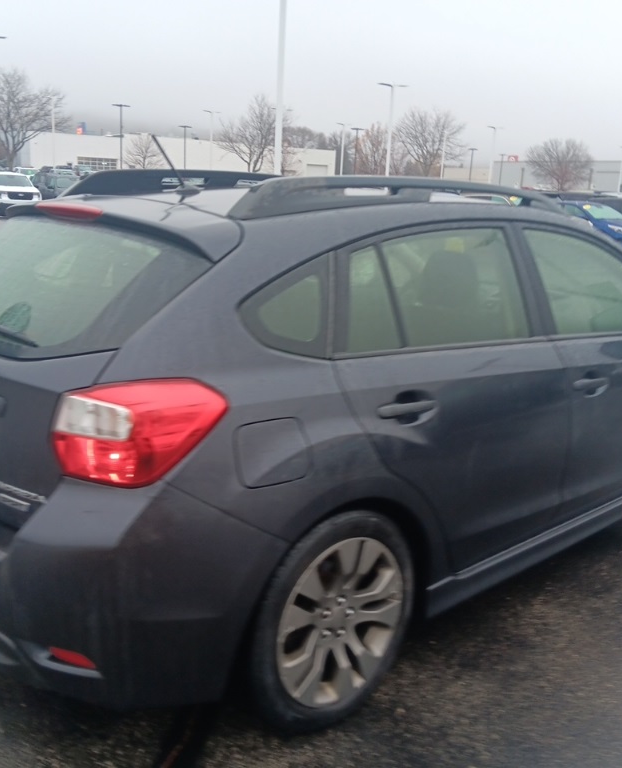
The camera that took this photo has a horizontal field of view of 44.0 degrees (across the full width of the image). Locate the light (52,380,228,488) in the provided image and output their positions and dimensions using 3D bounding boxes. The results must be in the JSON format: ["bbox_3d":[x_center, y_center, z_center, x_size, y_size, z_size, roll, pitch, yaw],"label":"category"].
[{"bbox_3d":[-0.368,0.088,1.685,0.230,0.240,0.360,15,18,41],"label":"light"}]

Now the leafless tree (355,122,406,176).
[{"bbox_3d":[7.587,-23.756,84.000,5.440,9.170,5.440,4,12,5],"label":"leafless tree"}]

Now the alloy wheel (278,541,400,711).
[{"bbox_3d":[0.038,0.627,2.133,0.468,0.468,0.180,-10,18,-41],"label":"alloy wheel"}]

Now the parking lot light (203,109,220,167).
[{"bbox_3d":[-8.996,-20.471,69.257,1.650,7.810,0.350,-5,16,-30],"label":"parking lot light"}]

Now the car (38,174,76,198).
[{"bbox_3d":[-10.967,-8.509,34.677,1.920,1.800,4.600,-8,17,-36],"label":"car"}]

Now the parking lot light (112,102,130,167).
[{"bbox_3d":[-16.647,-20.396,67.314,1.600,7.790,0.350,-5,16,-30],"label":"parking lot light"}]

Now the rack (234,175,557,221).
[{"bbox_3d":[0.387,-0.565,2.405,1.600,0.135,0.085,-8,16,-42],"label":"rack"}]

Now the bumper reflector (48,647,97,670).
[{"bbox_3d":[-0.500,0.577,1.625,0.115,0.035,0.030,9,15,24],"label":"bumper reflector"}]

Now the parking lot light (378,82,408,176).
[{"bbox_3d":[4.750,-14.102,47.080,2.050,8.050,0.400,-4,15,-23],"label":"parking lot light"}]

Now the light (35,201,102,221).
[{"bbox_3d":[-0.683,-0.495,2.189,0.090,0.055,0.440,-9,18,-42],"label":"light"}]

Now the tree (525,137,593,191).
[{"bbox_3d":[22.280,-18.877,70.277,6.300,6.800,6.300,7,14,16],"label":"tree"}]

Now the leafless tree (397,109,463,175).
[{"bbox_3d":[12.013,-22.798,78.000,6.820,10.160,6.820,5,12,9],"label":"leafless tree"}]

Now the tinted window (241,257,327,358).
[{"bbox_3d":[-0.064,-0.180,1.861,0.300,0.270,0.050,-10,0,-35],"label":"tinted window"}]

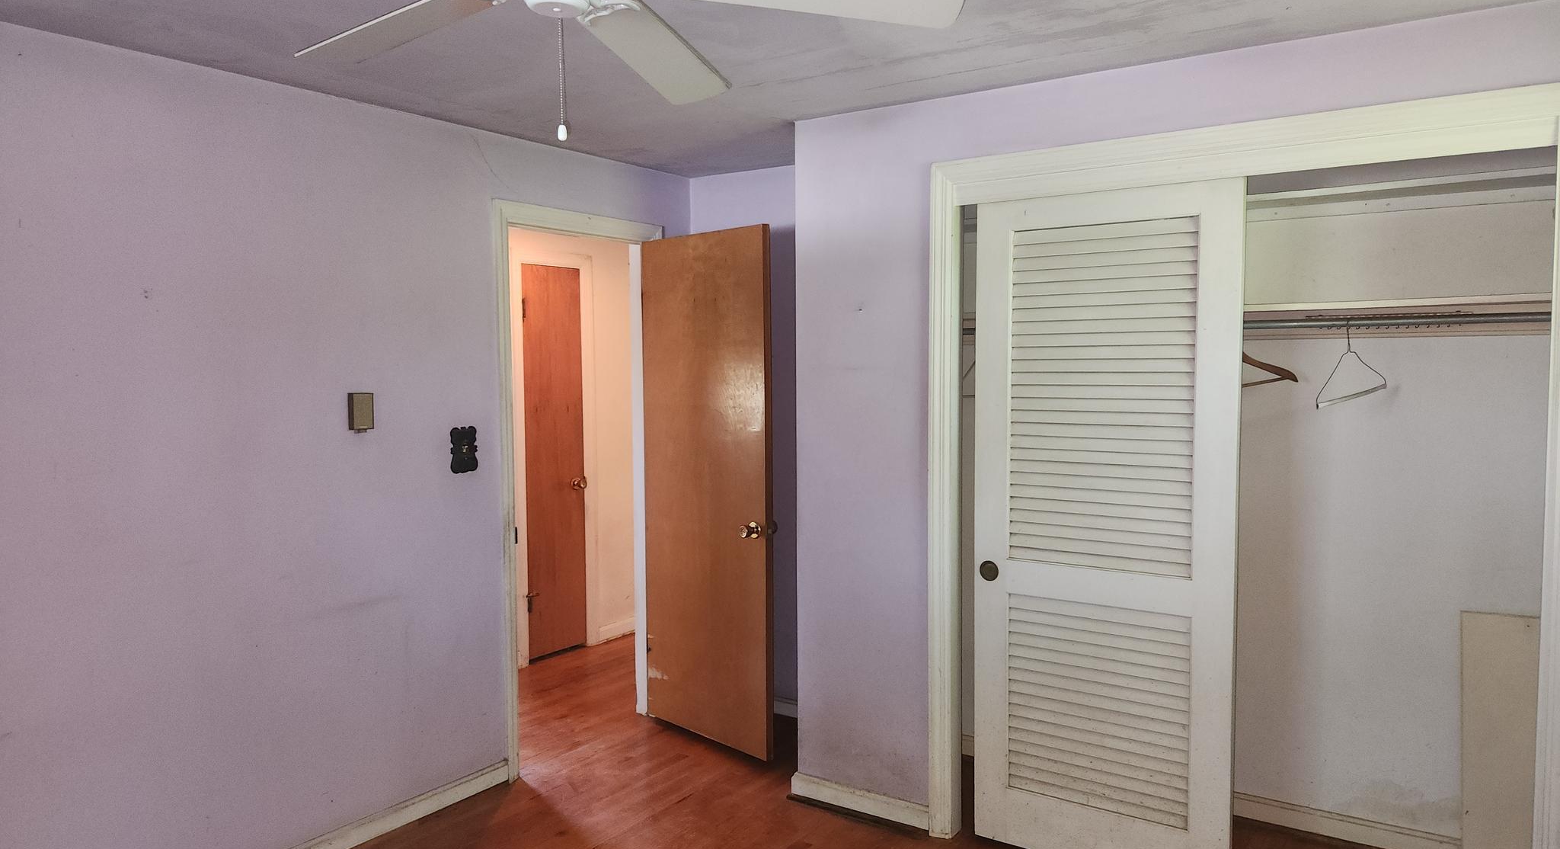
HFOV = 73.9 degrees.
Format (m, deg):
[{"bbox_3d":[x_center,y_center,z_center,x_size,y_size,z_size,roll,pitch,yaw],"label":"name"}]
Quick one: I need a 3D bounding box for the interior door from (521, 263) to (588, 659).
[{"bbox_3d":[-1.208,0.199,5.537,0.045,2.050,0.410,2,4,35],"label":"interior door"}]

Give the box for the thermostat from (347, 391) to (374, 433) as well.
[{"bbox_3d":[-1.340,-0.037,3.324,0.033,0.122,0.073,2,4,35],"label":"thermostat"}]

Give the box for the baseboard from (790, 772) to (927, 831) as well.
[{"bbox_3d":[0.275,1.296,3.573,0.540,0.085,0.024,2,4,35],"label":"baseboard"}]

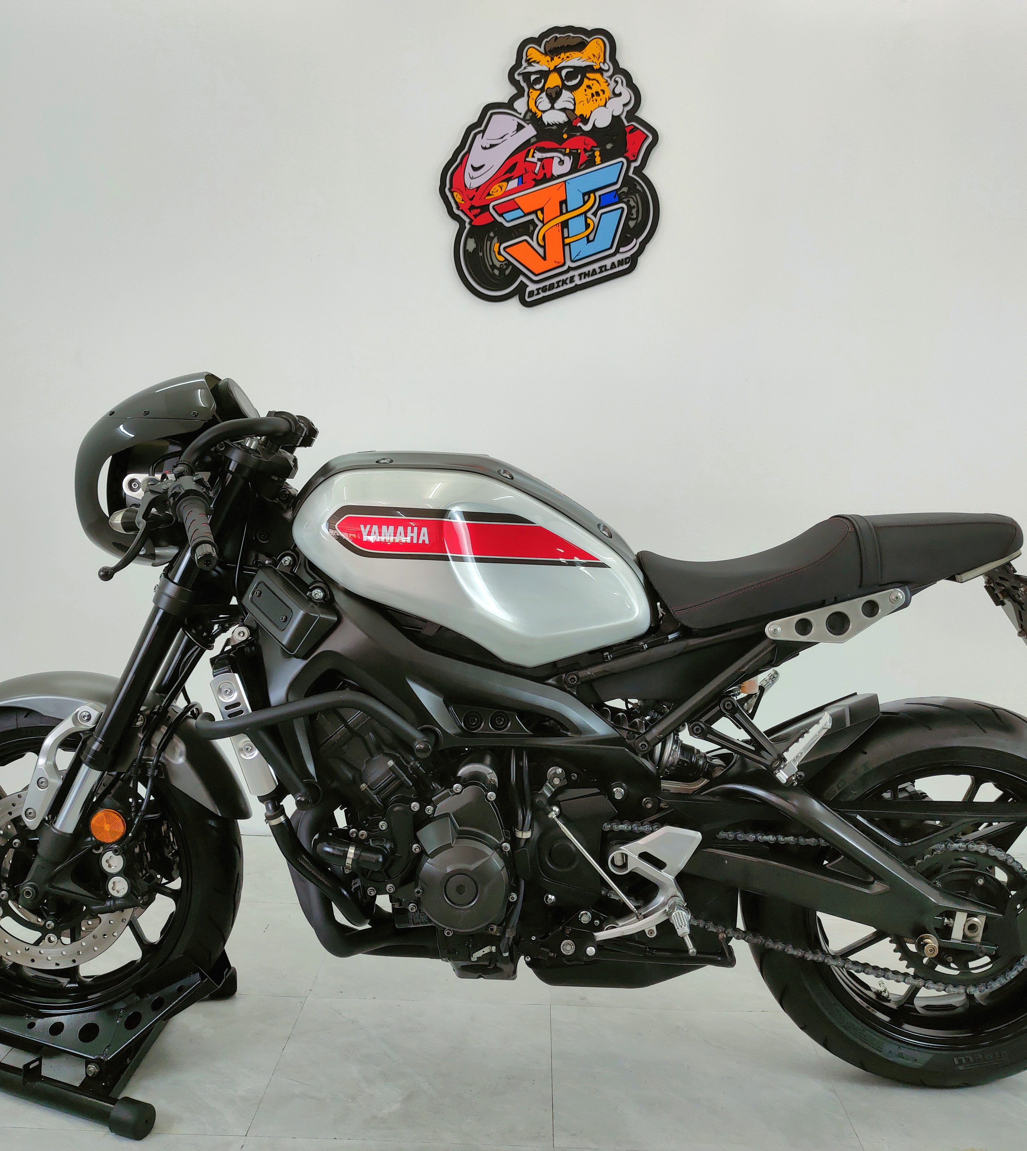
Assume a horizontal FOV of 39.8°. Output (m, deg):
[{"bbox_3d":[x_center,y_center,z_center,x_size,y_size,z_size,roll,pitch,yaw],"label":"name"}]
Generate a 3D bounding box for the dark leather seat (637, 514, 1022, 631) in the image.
[{"bbox_3d":[0.507,-0.011,2.315,0.620,0.190,0.270,1,5,0],"label":"dark leather seat"}]

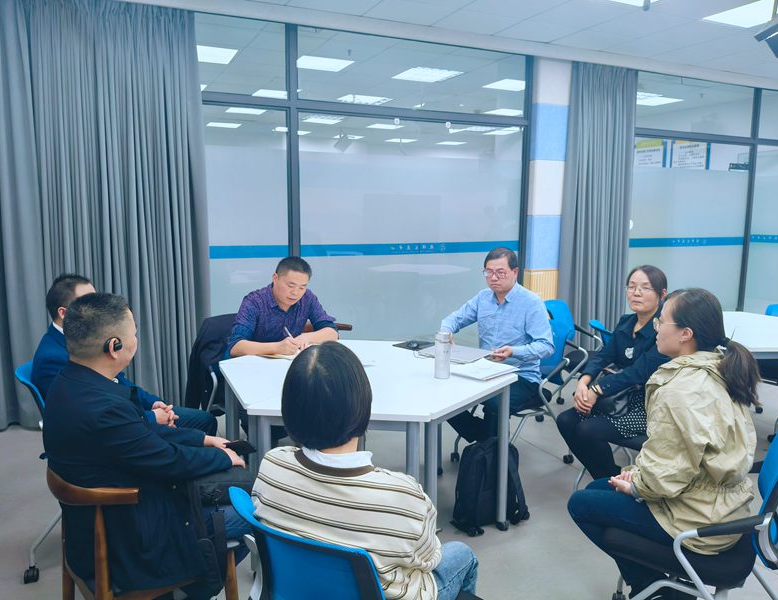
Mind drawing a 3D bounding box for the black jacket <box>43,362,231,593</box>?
[{"bbox_3d":[-0.734,0.485,1.786,0.500,0.620,0.560,8,11,39],"label":"black jacket"}]

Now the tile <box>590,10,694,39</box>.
[{"bbox_3d":[2.029,-2.218,4.810,0.600,0.020,0.600,-3,10,-24],"label":"tile"}]

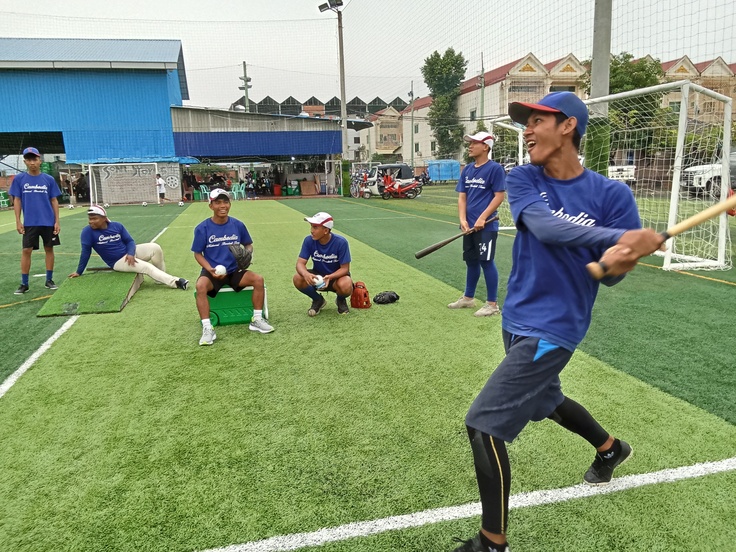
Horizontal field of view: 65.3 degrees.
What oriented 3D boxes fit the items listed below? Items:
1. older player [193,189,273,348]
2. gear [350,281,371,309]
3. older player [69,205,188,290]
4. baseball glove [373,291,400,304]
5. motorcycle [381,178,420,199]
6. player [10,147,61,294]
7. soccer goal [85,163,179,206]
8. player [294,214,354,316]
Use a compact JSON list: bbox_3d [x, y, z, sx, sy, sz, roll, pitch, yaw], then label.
[{"bbox_3d":[-1.180,-0.149,5.012,0.680,1.250,0.900,-4,11,-14],"label":"older player"},{"bbox_3d":[-0.066,0.180,5.803,0.200,0.270,0.150,-4,11,-14],"label":"gear"},{"bbox_3d":[-2.932,-0.329,6.965,1.420,0.980,0.720,-4,11,-17],"label":"older player"},{"bbox_3d":[0.180,0.210,6.027,0.270,0.120,0.200,-4,11,-14],"label":"baseball glove"},{"bbox_3d":[1.531,-4.306,28.096,1.900,1.040,0.680,-4,11,-14],"label":"motorcycle"},{"bbox_3d":[-4.087,-0.687,7.038,0.570,1.710,0.330,-8,12,-31],"label":"player"},{"bbox_3d":[-11.714,-4.437,27.751,3.100,2.000,1.050,-4,11,-14],"label":"soccer goal"},{"bbox_3d":[-0.440,-0.153,5.723,0.580,0.970,0.620,-2,10,-2],"label":"player"}]

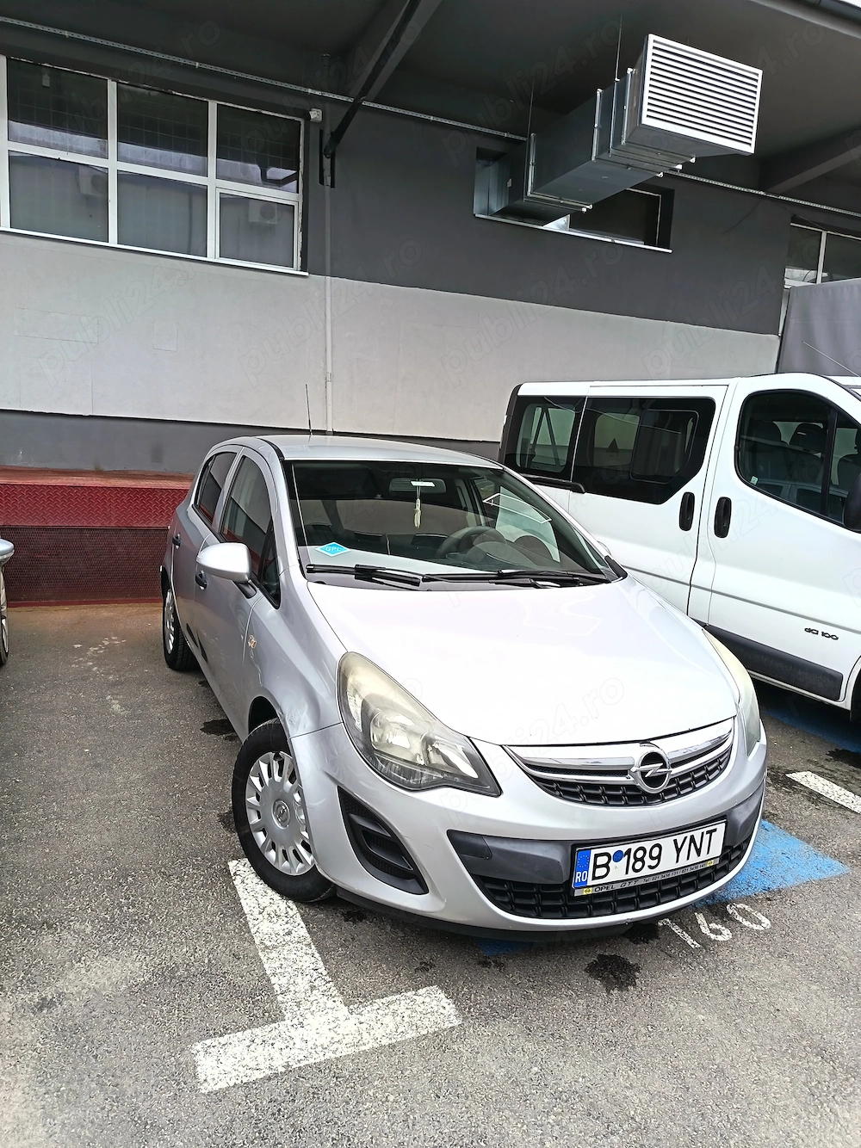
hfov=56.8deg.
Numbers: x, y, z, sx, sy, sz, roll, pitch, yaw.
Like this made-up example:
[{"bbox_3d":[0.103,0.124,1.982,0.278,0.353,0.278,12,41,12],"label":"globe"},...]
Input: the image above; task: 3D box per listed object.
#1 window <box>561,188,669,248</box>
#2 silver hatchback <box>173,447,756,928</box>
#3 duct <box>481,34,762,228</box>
[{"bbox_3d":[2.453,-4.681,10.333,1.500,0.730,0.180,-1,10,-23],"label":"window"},{"bbox_3d":[-0.237,0.101,3.831,1.800,1.488,4.000,-1,11,-26],"label":"silver hatchback"},{"bbox_3d":[1.819,-4.412,8.319,1.270,0.710,2.940,-1,10,-23],"label":"duct"}]

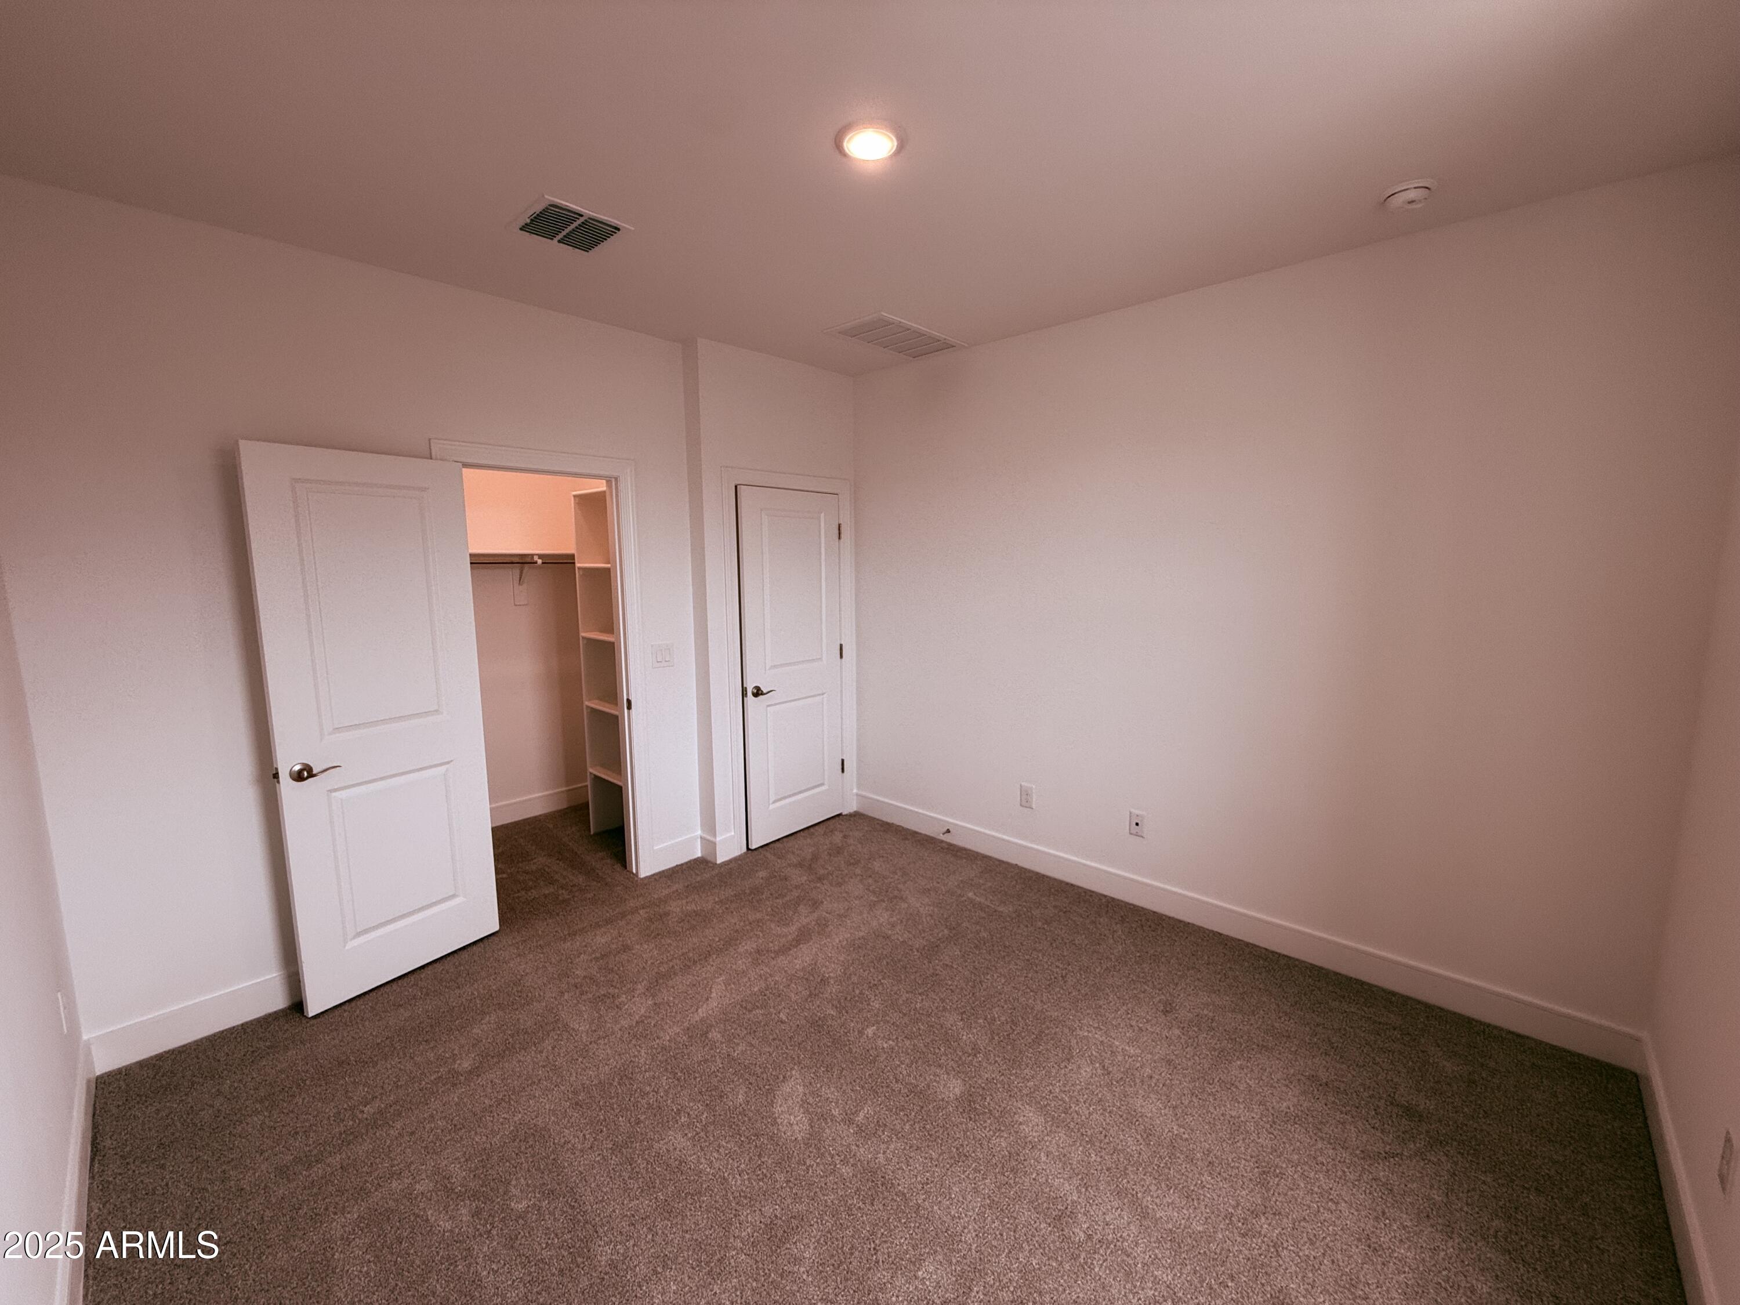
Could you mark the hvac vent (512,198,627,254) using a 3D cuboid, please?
[{"bbox_3d":[-0.996,-1.403,2.348,0.295,0.020,0.293,7,10,43],"label":"hvac vent"}]

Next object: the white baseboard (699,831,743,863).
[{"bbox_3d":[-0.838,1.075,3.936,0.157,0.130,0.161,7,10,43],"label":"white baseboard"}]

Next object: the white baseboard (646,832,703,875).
[{"bbox_3d":[-1.042,1.092,3.822,0.018,0.130,0.320,7,10,43],"label":"white baseboard"}]

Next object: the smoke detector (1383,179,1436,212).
[{"bbox_3d":[1.646,-1.385,2.152,0.136,0.038,0.136,7,10,43],"label":"smoke detector"}]

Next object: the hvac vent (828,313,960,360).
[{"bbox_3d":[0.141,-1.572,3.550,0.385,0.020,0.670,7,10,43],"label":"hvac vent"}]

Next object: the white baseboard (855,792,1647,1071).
[{"bbox_3d":[1.186,1.129,3.434,3.502,0.130,0.018,7,10,43],"label":"white baseboard"}]

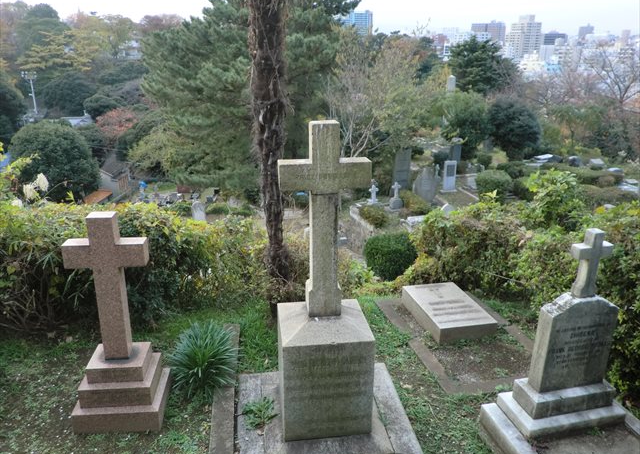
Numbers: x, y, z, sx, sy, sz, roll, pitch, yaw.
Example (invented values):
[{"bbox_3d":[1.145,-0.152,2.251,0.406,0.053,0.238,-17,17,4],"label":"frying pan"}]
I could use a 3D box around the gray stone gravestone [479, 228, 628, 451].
[{"bbox_3d":[1.975,0.784,3.672,0.874,1.583,0.428,-4,20,-11],"label":"gray stone gravestone"}]

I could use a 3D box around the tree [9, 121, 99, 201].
[{"bbox_3d":[-21.622,-5.166,39.023,7.083,6.636,6.937,-10,21,-28],"label":"tree"}]

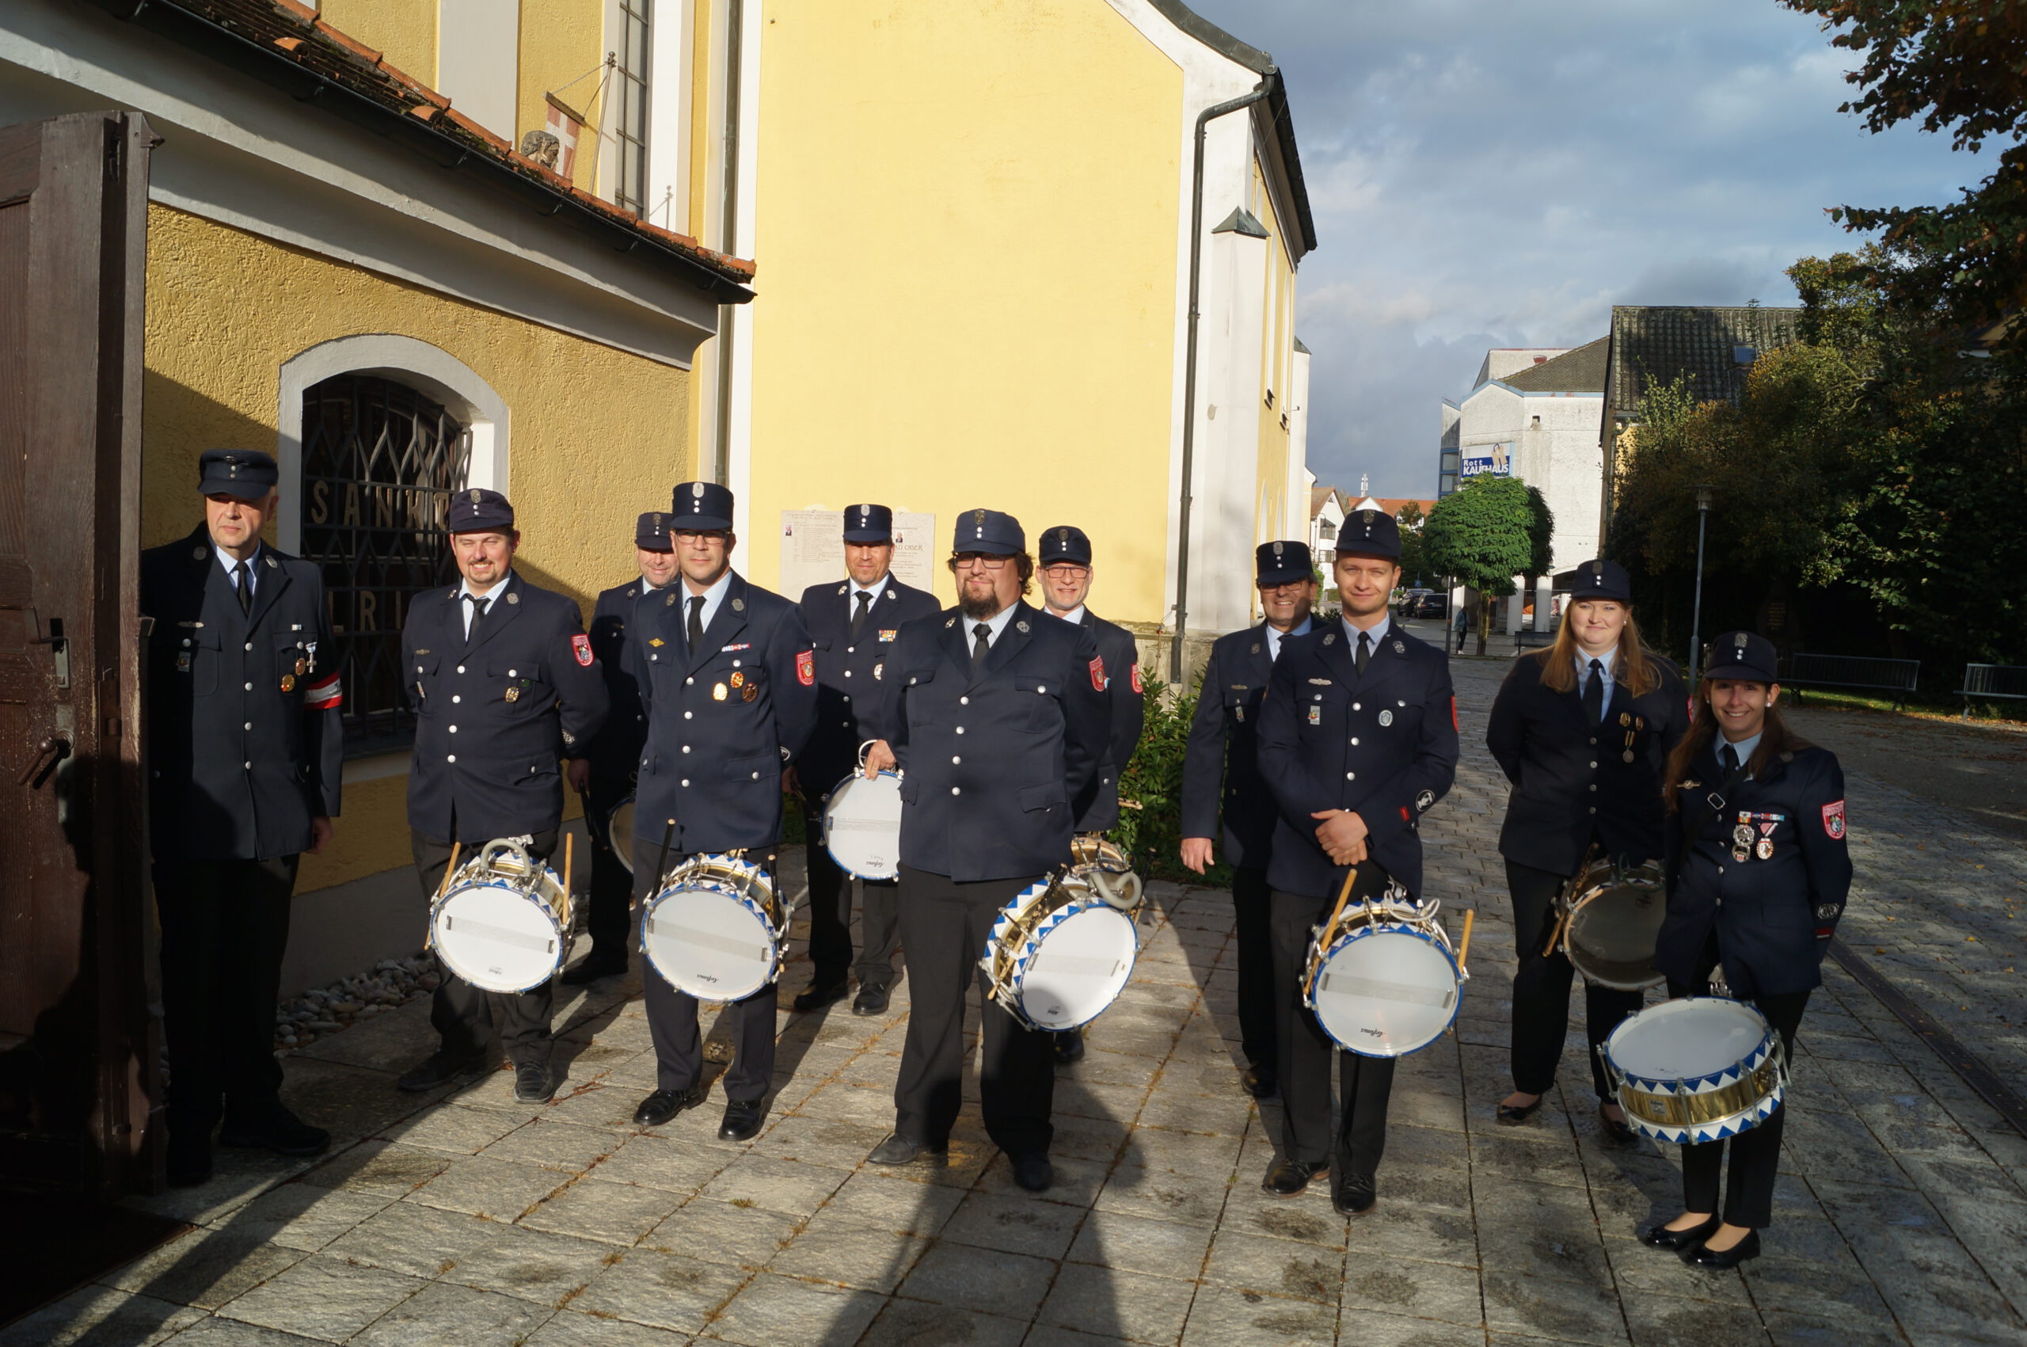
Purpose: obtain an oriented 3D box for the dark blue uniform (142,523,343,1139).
[{"bbox_3d":[-2.145,0.456,4.204,0.580,1.630,0.360,0,3,-30],"label":"dark blue uniform"}]

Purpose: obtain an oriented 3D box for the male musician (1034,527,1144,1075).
[{"bbox_3d":[0.188,0.412,5.225,0.560,1.835,0.400,3,4,15],"label":"male musician"}]

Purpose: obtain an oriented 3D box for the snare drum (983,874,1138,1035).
[{"bbox_3d":[0.133,0.751,4.083,0.395,0.395,0.175,-15,30,-29],"label":"snare drum"}]

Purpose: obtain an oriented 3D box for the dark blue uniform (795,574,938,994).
[{"bbox_3d":[-0.540,0.411,5.723,0.540,1.566,0.340,3,3,10],"label":"dark blue uniform"}]

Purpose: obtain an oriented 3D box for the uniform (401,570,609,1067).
[{"bbox_3d":[-1.594,0.459,4.696,0.620,1.550,0.420,3,4,12],"label":"uniform"}]

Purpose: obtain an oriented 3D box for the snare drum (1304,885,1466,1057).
[{"bbox_3d":[0.981,0.811,4.049,0.395,0.395,0.175,1,21,2],"label":"snare drum"}]

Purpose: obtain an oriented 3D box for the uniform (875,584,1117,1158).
[{"bbox_3d":[-0.057,0.581,4.219,0.630,1.530,0.430,3,3,13],"label":"uniform"}]

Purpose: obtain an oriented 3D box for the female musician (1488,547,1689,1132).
[{"bbox_3d":[1.778,0.511,4.731,0.590,1.734,0.400,3,4,19],"label":"female musician"}]

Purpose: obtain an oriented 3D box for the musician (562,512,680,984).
[{"bbox_3d":[-1.470,0.284,6.103,0.600,1.820,0.420,2,3,-5],"label":"musician"}]

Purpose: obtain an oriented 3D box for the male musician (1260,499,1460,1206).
[{"bbox_3d":[0.943,0.501,4.180,0.550,1.870,0.420,3,3,14],"label":"male musician"}]

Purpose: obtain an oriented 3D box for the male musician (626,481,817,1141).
[{"bbox_3d":[-0.867,0.400,4.481,0.570,1.875,0.400,3,4,17],"label":"male musician"}]

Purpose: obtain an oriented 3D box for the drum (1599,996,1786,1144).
[{"bbox_3d":[1.673,0.967,3.736,0.380,0.165,0.380,-21,12,0],"label":"drum"}]

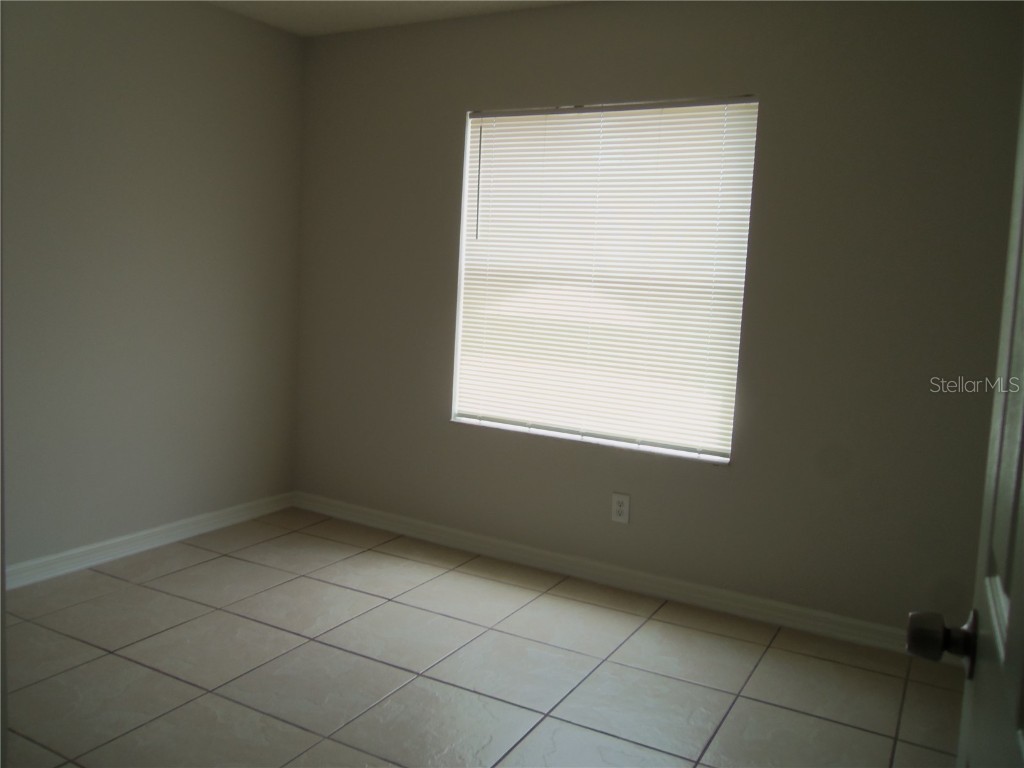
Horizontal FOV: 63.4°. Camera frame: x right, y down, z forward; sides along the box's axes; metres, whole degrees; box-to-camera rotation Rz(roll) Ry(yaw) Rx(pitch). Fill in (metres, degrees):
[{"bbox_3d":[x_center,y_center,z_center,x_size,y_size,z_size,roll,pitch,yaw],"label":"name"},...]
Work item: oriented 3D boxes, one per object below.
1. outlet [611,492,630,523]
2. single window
[{"bbox_3d":[0.465,0.535,3.553,0.074,0.118,0.015,7,7,28],"label":"outlet"},{"bbox_3d":[0.346,-0.463,3.579,1.312,1.429,0.100,7,7,28],"label":"single window"}]

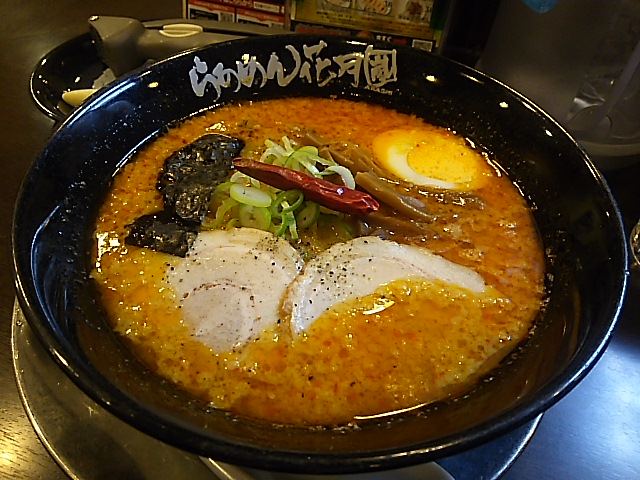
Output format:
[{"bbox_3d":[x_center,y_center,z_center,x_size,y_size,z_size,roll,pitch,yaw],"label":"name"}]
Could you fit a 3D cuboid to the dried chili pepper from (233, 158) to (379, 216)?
[{"bbox_3d":[-0.006,-0.021,0.212,0.059,0.009,0.009,18,49,7],"label":"dried chili pepper"}]

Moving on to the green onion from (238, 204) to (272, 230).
[{"bbox_3d":[-0.024,-0.009,0.210,0.011,0.003,0.011,-11,65,11],"label":"green onion"}]

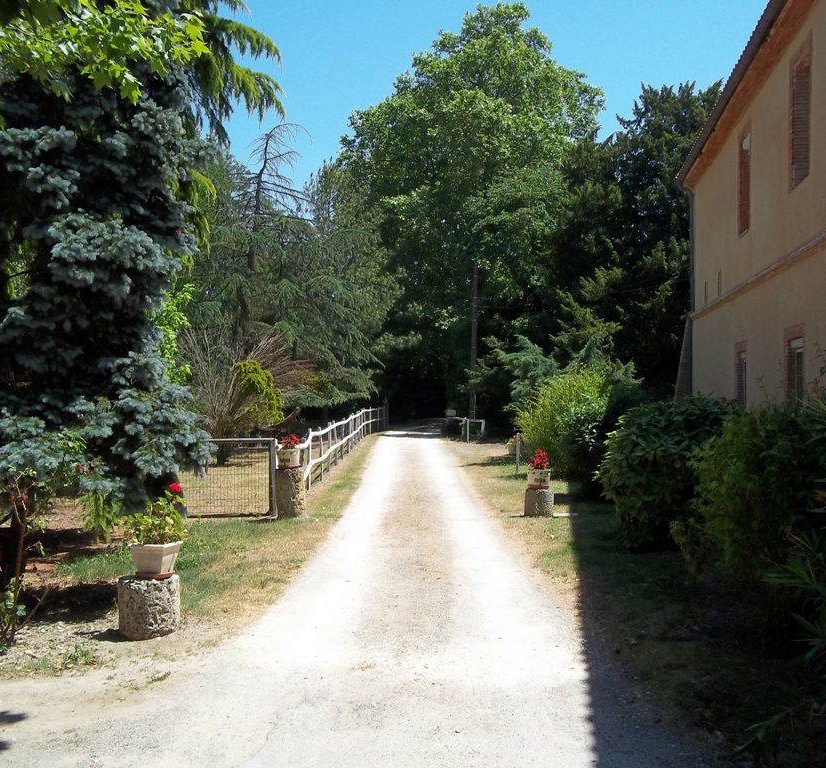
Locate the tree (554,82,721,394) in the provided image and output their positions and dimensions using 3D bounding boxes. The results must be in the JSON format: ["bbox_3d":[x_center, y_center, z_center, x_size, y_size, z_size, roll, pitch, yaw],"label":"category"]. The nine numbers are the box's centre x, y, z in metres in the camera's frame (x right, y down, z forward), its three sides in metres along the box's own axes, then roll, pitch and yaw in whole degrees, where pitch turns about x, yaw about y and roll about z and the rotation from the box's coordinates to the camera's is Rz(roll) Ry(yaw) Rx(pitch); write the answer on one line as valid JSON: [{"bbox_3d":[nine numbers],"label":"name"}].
[{"bbox_3d":[7.194,-3.738,30.065,6.200,11.700,6.200,0,-1,0],"label":"tree"}]

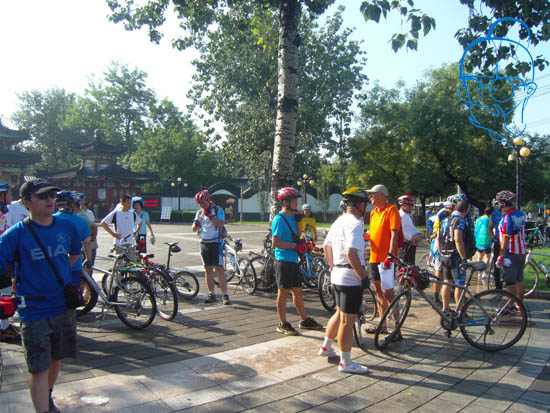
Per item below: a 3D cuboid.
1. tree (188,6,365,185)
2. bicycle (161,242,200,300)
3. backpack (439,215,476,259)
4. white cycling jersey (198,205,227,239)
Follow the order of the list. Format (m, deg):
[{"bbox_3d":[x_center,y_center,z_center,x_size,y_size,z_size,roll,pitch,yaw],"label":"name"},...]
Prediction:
[{"bbox_3d":[0.111,-6.821,33.000,13.000,16.200,12.000,0,0,0],"label":"tree"},{"bbox_3d":[-1.950,1.040,7.420,1.500,1.040,0.550,0,0,0],"label":"bicycle"},{"bbox_3d":[2.620,0.404,6.400,0.480,0.580,0.380,0,0,30],"label":"backpack"},{"bbox_3d":[-1.020,0.265,7.150,0.480,0.600,0.320,1,2,25],"label":"white cycling jersey"}]

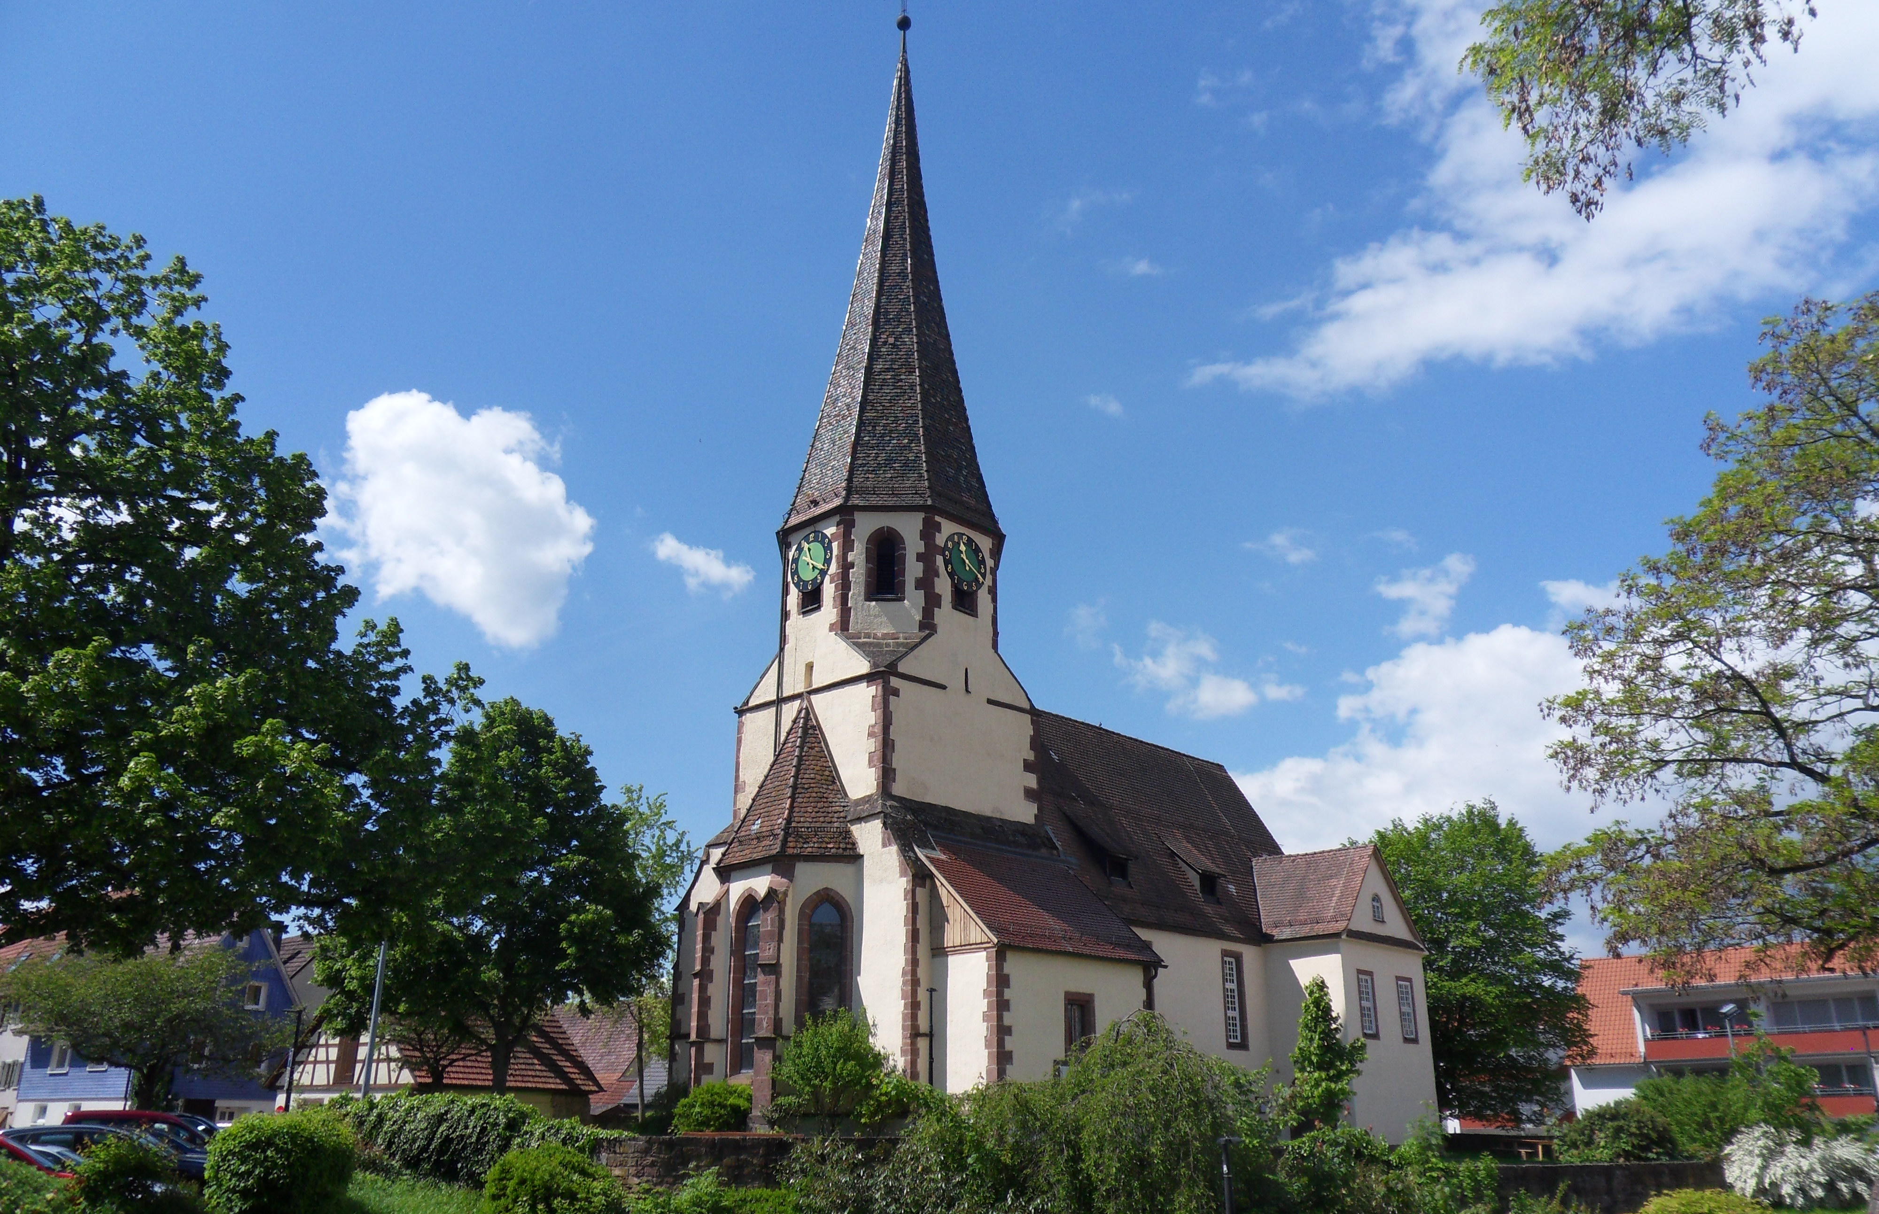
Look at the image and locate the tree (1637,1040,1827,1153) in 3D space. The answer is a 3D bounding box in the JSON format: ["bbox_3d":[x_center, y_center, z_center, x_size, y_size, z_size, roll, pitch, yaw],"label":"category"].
[{"bbox_3d":[22.759,14.205,42.165,5.200,3.480,4.200,-10,-22,25],"label":"tree"}]

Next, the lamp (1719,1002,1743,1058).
[{"bbox_3d":[25.383,15.139,46.605,0.450,5.050,0.600,14,-24,-34],"label":"lamp"}]

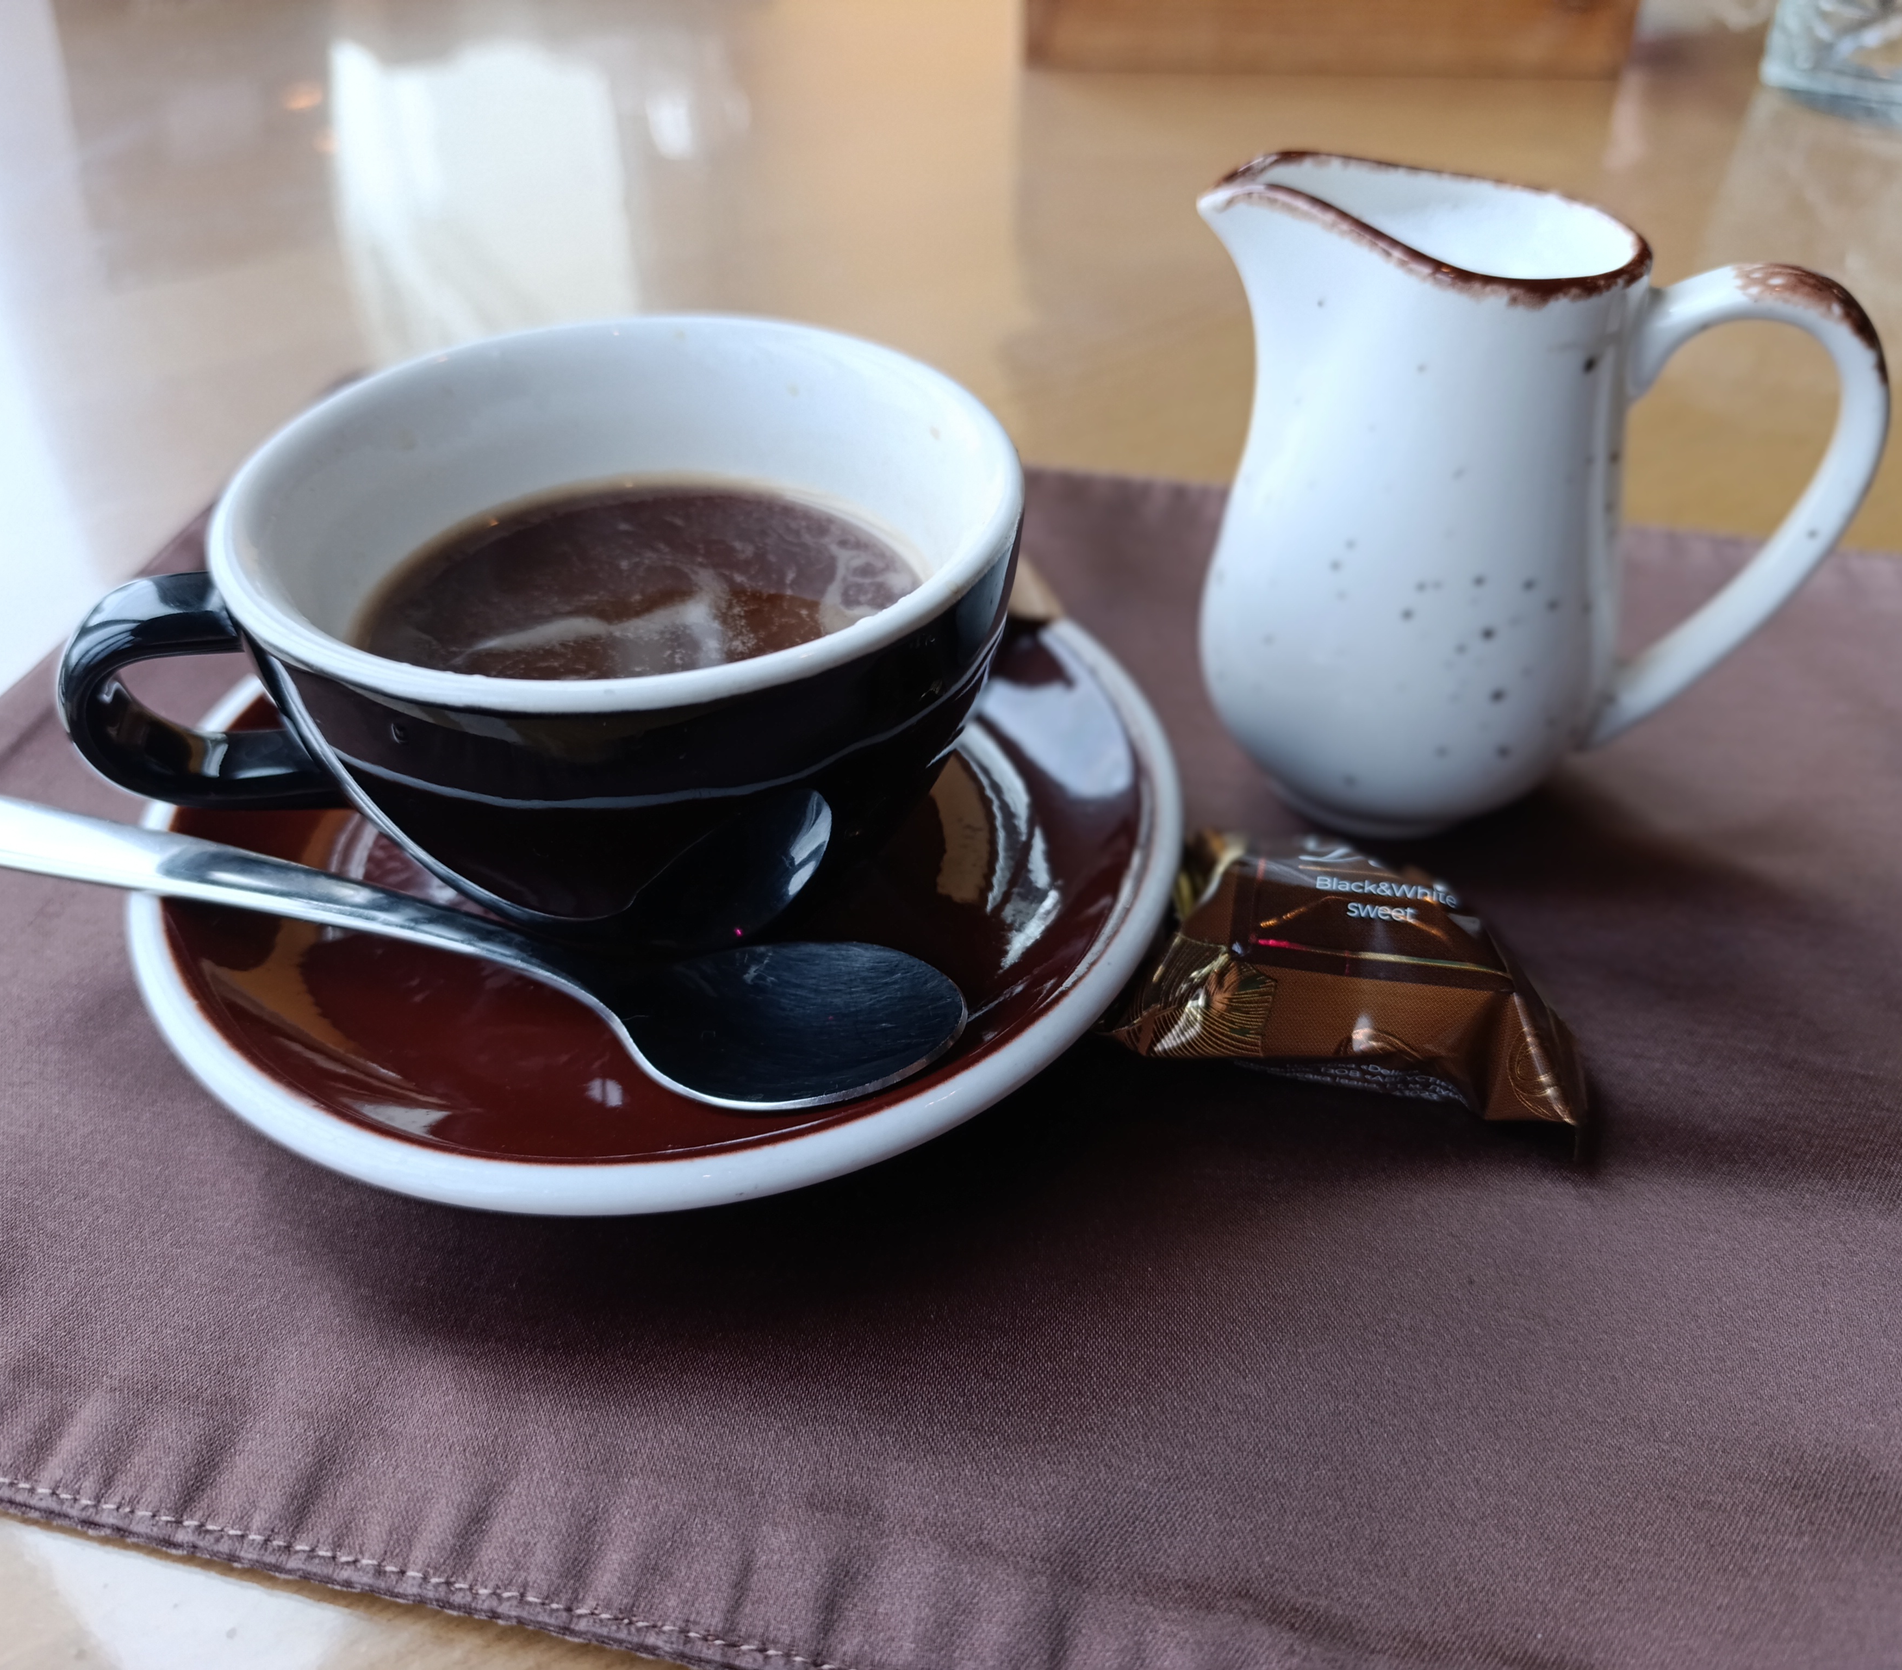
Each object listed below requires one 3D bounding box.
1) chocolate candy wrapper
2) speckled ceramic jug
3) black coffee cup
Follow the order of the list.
[{"bbox_3d":[0.059,0.018,0.215,0.065,0.018,0.040,9,42,8],"label":"chocolate candy wrapper"},{"bbox_3d":[0.081,-0.047,0.231,0.096,0.094,0.070,10,42,9],"label":"speckled ceramic jug"},{"bbox_3d":[-0.052,-0.021,0.206,0.125,0.064,0.100,-9,43,-12],"label":"black coffee cup"}]

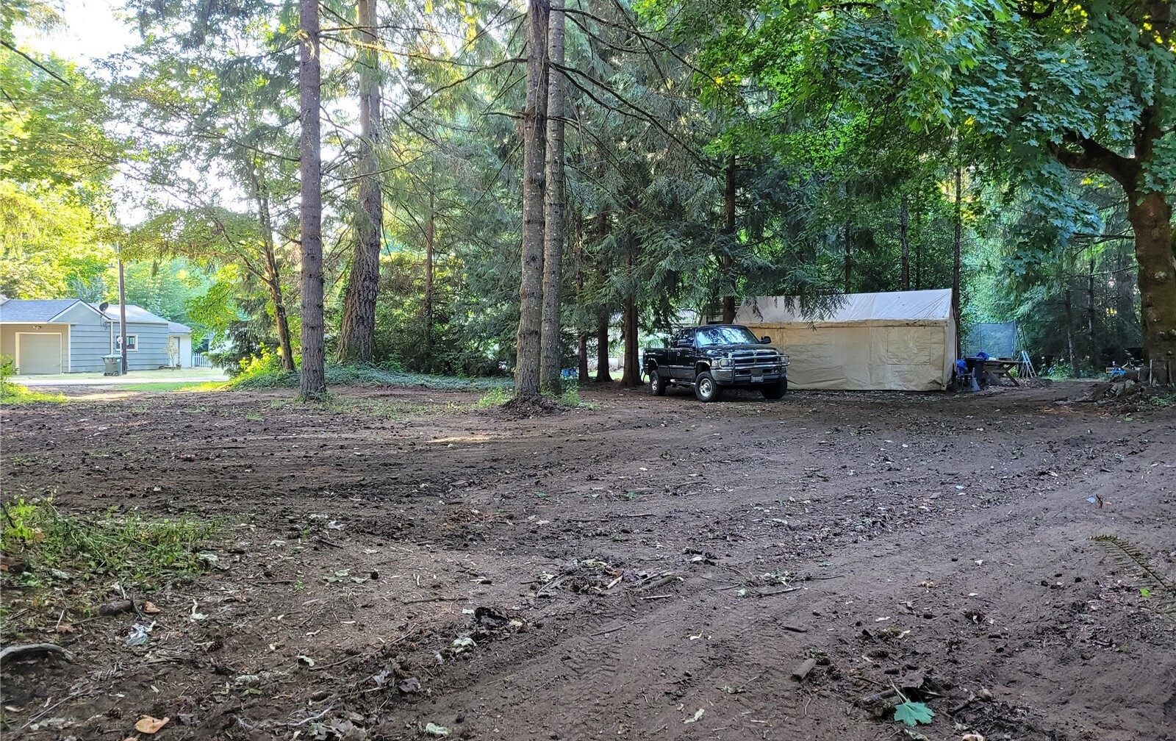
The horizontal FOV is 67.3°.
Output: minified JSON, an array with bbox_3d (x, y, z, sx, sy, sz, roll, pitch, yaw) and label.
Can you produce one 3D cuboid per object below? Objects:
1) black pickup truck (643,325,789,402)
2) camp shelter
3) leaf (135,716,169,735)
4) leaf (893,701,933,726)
[{"bbox_3d":[3.344,-0.213,24.112,2.040,1.950,5.680,-2,1,-16],"label":"black pickup truck"},{"bbox_3d":[8.193,-0.979,28.267,6.400,3.000,2.850,0,1,26],"label":"camp shelter"},{"bbox_3d":[-1.668,1.359,3.379,0.130,0.030,0.085,0,4,-12],"label":"leaf"},{"bbox_3d":[1.287,1.356,3.489,0.145,0.030,0.165,-5,9,-11],"label":"leaf"}]

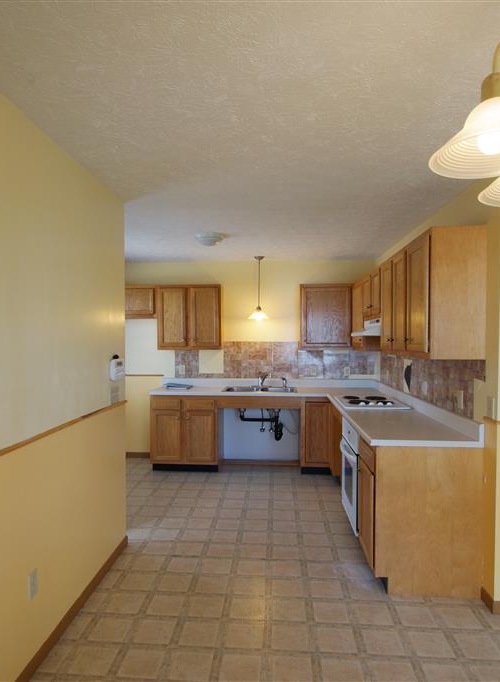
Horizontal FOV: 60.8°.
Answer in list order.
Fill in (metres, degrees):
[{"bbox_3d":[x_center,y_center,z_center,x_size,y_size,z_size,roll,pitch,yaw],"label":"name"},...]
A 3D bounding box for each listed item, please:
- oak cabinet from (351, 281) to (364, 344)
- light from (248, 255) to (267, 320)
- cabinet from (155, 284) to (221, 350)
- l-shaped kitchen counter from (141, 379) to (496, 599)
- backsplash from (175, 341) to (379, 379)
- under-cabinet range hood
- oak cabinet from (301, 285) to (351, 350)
[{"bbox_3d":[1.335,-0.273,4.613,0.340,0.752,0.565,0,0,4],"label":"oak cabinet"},{"bbox_3d":[0.107,-0.616,5.014,0.225,0.749,0.227,0,0,4],"label":"light"},{"bbox_3d":[-0.707,-0.279,5.152,0.760,0.754,0.330,0,0,4],"label":"cabinet"},{"bbox_3d":[0.137,0.970,3.889,2.611,1.002,2.756,0,0,4],"label":"l-shaped kitchen counter"},{"bbox_3d":[0.314,0.237,5.248,2.498,0.469,0.022,0,0,4],"label":"backsplash"},{"bbox_3d":[1.240,-0.124,3.960,0.457,0.141,0.751,0,0,4],"label":"under-cabinet range hood"},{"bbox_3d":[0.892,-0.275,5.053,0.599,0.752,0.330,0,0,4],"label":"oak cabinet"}]

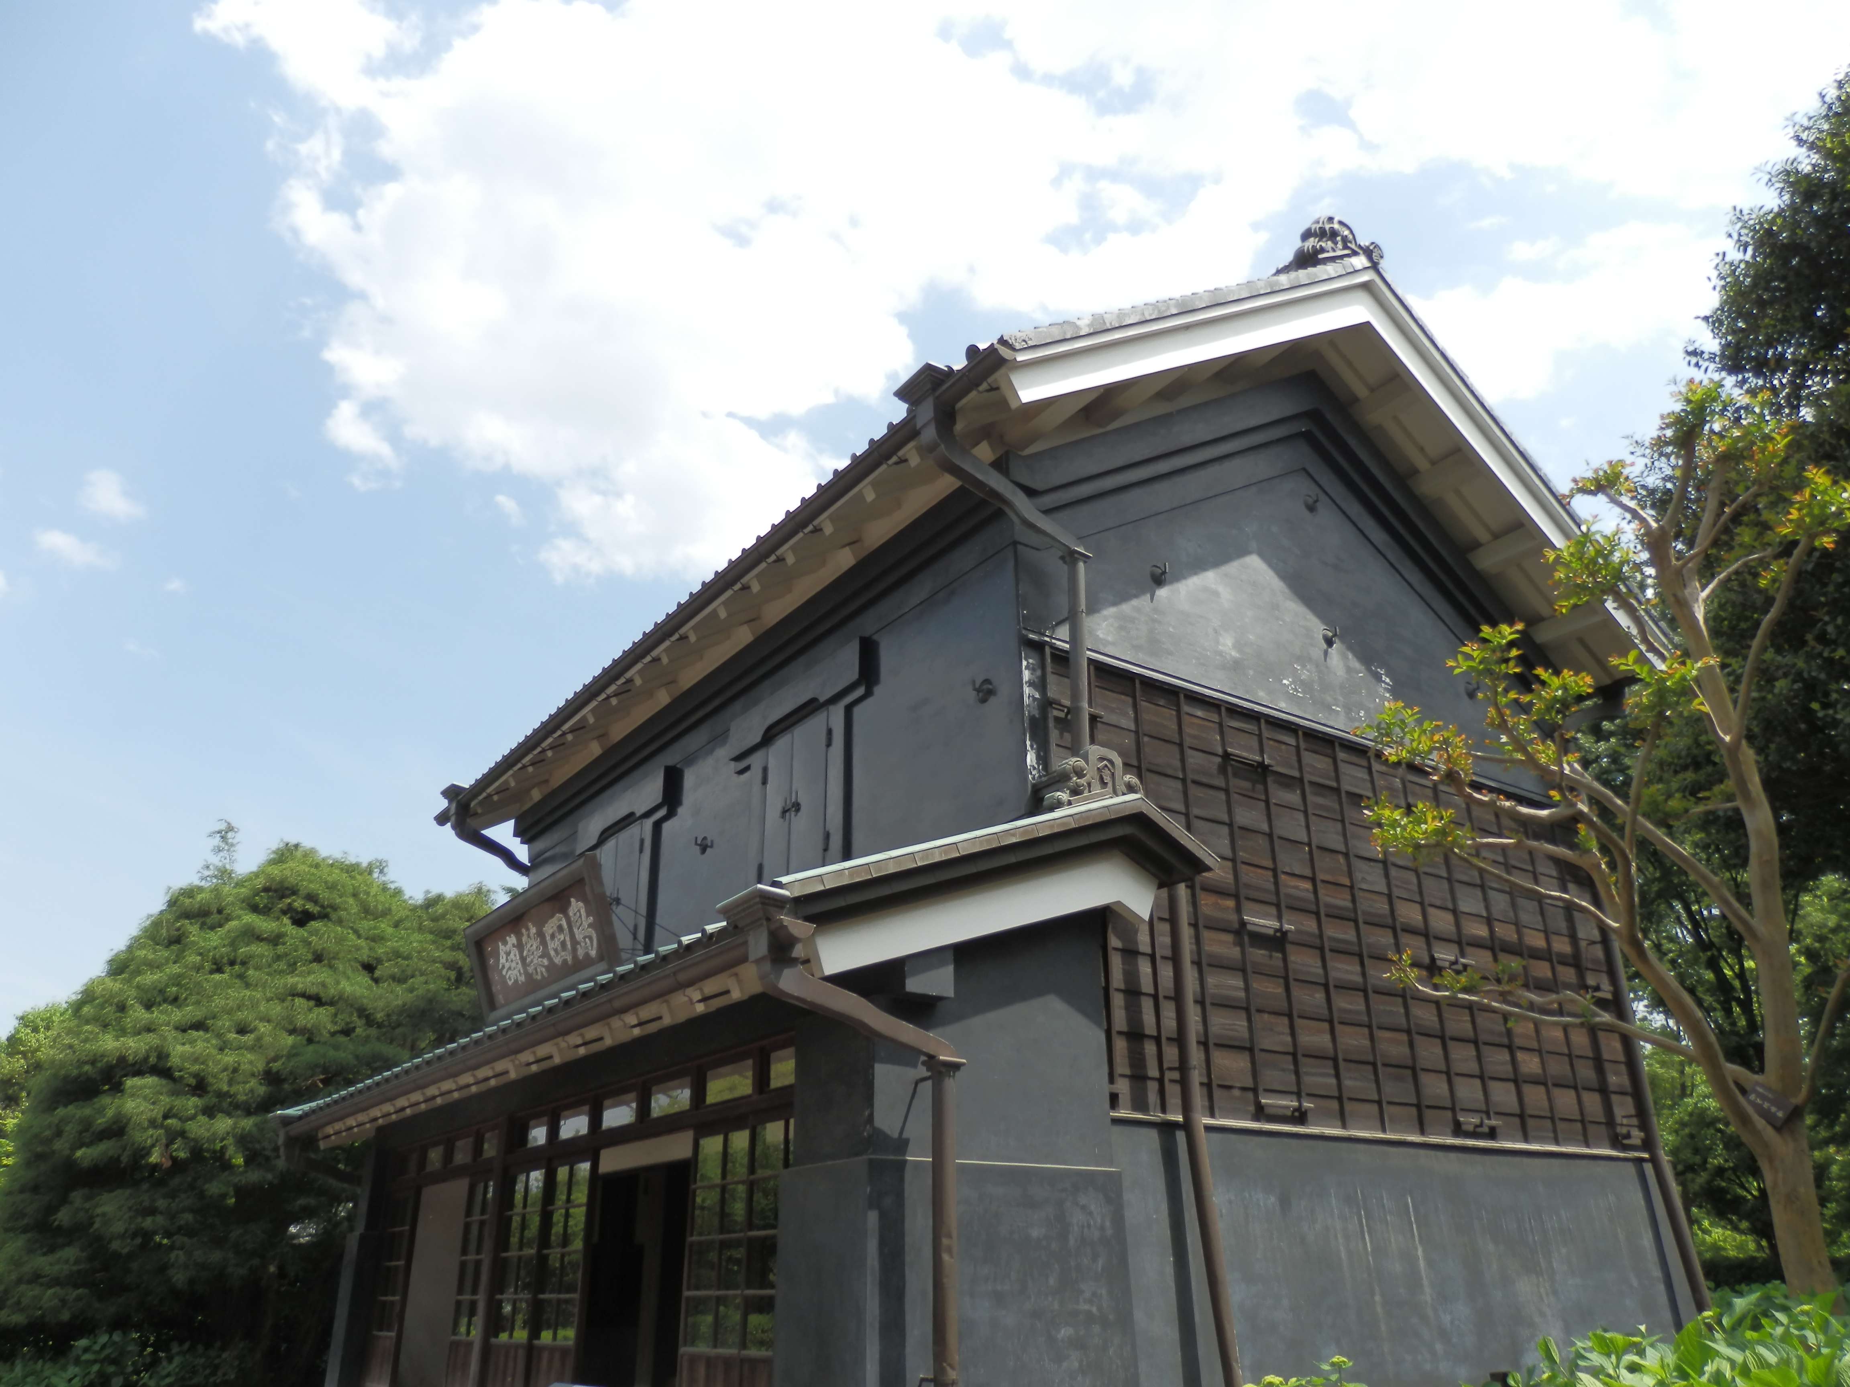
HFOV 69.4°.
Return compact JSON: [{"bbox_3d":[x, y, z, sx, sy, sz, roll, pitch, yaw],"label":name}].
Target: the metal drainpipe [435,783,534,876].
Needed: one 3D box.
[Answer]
[{"bbox_3d":[-5.648,1.873,17.507,1.320,1.070,0.420,16,-29,-32],"label":"metal drainpipe"}]

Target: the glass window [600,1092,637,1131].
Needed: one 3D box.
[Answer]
[{"bbox_3d":[-2.348,3.236,10.339,0.040,0.230,0.670,16,-29,-32],"label":"glass window"}]

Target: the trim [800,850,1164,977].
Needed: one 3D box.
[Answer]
[{"bbox_3d":[0.439,1.304,7.963,2.600,1.060,0.120,16,-29,-32],"label":"trim"}]

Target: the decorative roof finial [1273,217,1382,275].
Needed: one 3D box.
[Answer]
[{"bbox_3d":[3.821,-4.229,12.591,1.120,0.720,0.400,16,-29,-32],"label":"decorative roof finial"}]

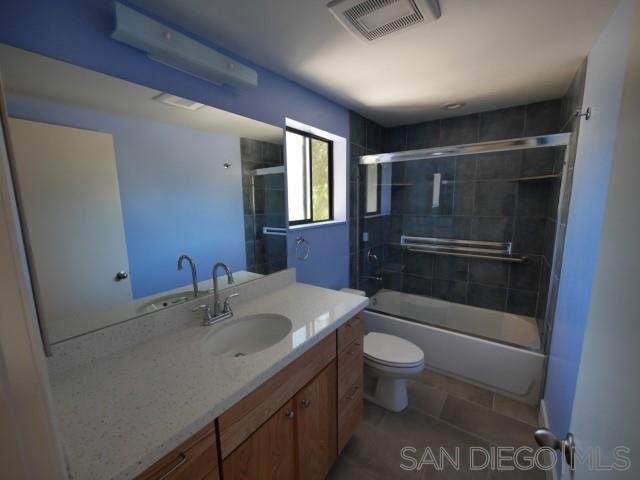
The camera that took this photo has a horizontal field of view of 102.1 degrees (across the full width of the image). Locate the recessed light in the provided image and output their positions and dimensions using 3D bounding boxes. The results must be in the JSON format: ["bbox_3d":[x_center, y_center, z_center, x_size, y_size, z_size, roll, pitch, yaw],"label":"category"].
[{"bbox_3d":[1.159,-1.166,2.272,0.196,0.030,0.196,5,11,35],"label":"recessed light"}]

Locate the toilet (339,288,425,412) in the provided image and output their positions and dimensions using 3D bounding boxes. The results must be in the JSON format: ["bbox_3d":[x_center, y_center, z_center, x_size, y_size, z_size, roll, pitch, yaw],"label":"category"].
[{"bbox_3d":[0.436,0.876,2.128,0.792,0.709,0.412,5,11,35],"label":"toilet"}]

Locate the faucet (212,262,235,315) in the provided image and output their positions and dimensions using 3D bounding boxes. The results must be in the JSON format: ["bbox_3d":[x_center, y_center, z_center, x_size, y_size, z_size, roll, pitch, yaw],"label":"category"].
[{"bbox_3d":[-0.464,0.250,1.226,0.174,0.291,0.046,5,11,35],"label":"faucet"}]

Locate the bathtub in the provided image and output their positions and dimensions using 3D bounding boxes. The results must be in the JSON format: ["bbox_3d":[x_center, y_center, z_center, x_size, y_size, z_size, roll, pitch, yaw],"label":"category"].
[{"bbox_3d":[1.228,0.935,2.633,1.518,0.394,0.712,5,11,35],"label":"bathtub"}]

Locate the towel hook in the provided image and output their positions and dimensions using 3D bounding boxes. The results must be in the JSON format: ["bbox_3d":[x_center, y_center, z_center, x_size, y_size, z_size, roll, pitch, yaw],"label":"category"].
[{"bbox_3d":[-0.144,0.070,1.872,0.060,0.173,0.149,5,11,35],"label":"towel hook"}]

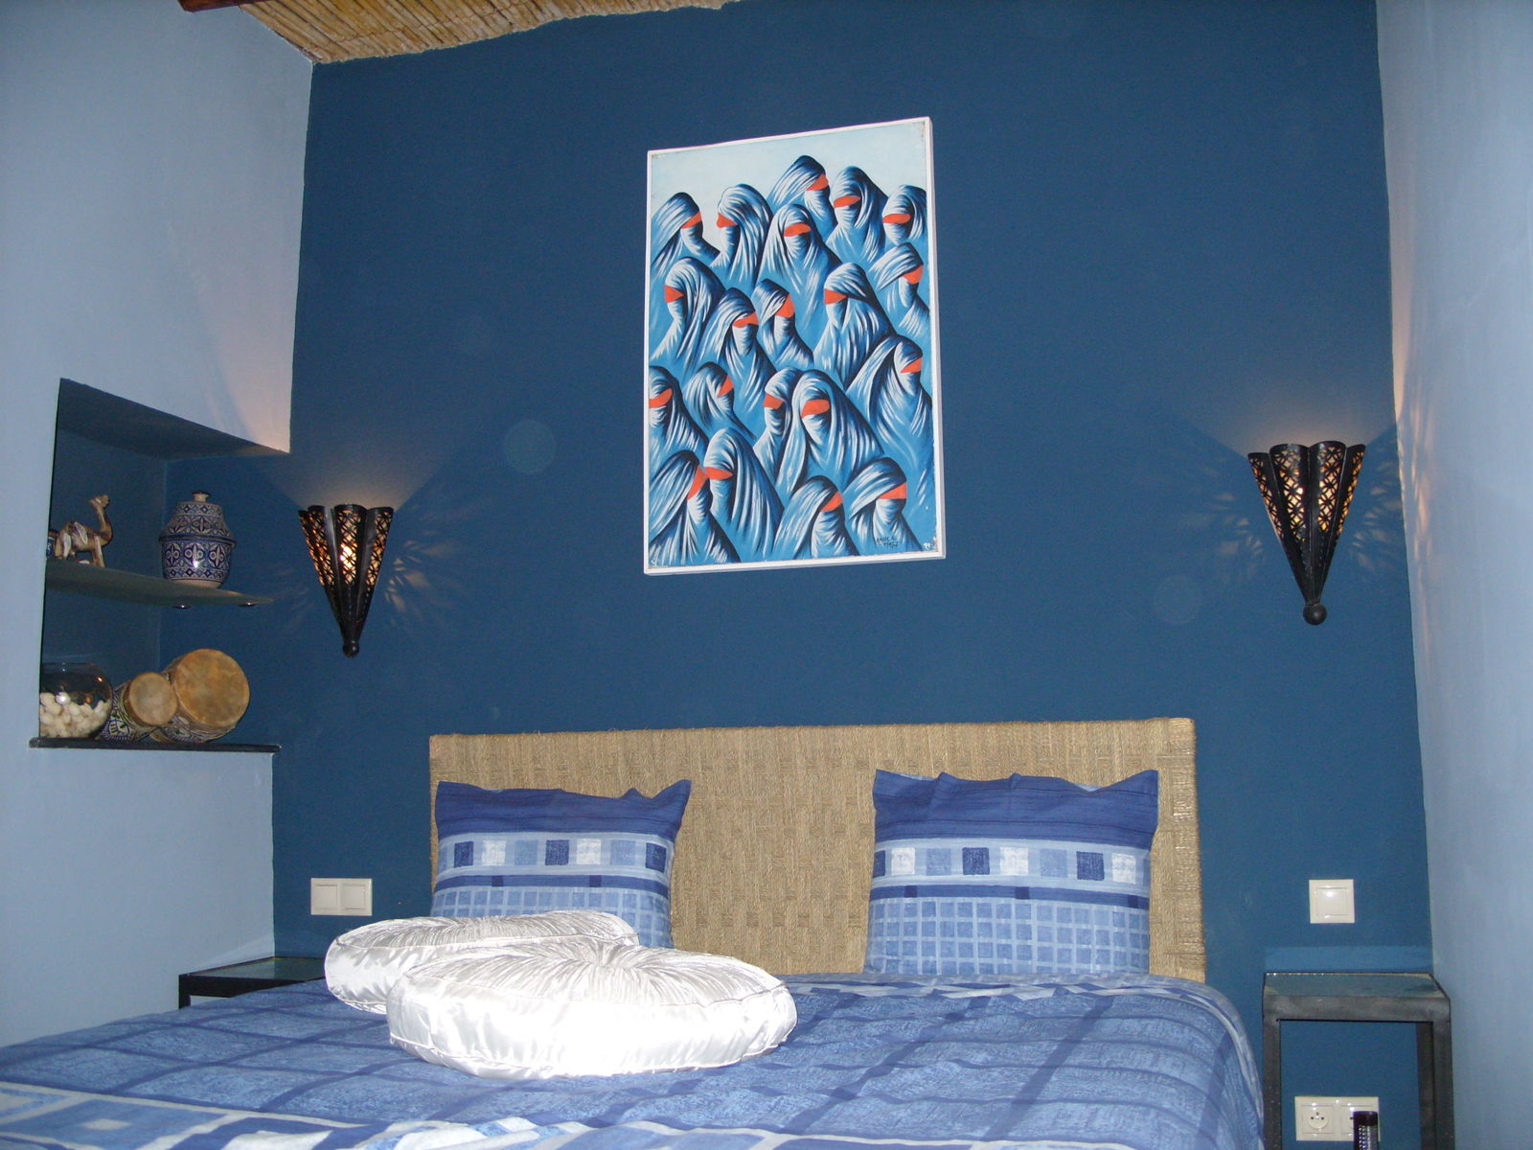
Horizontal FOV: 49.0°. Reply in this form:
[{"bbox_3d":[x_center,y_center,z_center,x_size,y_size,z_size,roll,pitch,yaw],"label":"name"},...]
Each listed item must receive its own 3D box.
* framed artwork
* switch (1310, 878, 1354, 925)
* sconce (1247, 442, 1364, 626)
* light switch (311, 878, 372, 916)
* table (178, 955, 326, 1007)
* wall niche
[{"bbox_3d":[0.052,-0.496,3.692,0.657,0.962,0.030,-3,-7,16],"label":"framed artwork"},{"bbox_3d":[1.099,0.634,3.269,0.082,0.083,0.011,-3,-7,16],"label":"switch"},{"bbox_3d":[1.069,-0.081,3.309,0.217,0.350,0.110,-3,-7,16],"label":"sconce"},{"bbox_3d":[-0.969,0.738,3.852,0.154,0.083,0.011,-3,-7,16],"label":"light switch"},{"bbox_3d":[-1.000,1.121,3.618,0.370,0.540,0.385,-3,-7,16],"label":"table"},{"bbox_3d":[-1.420,0.023,3.631,0.355,0.710,0.830,-3,-7,16],"label":"wall niche"}]

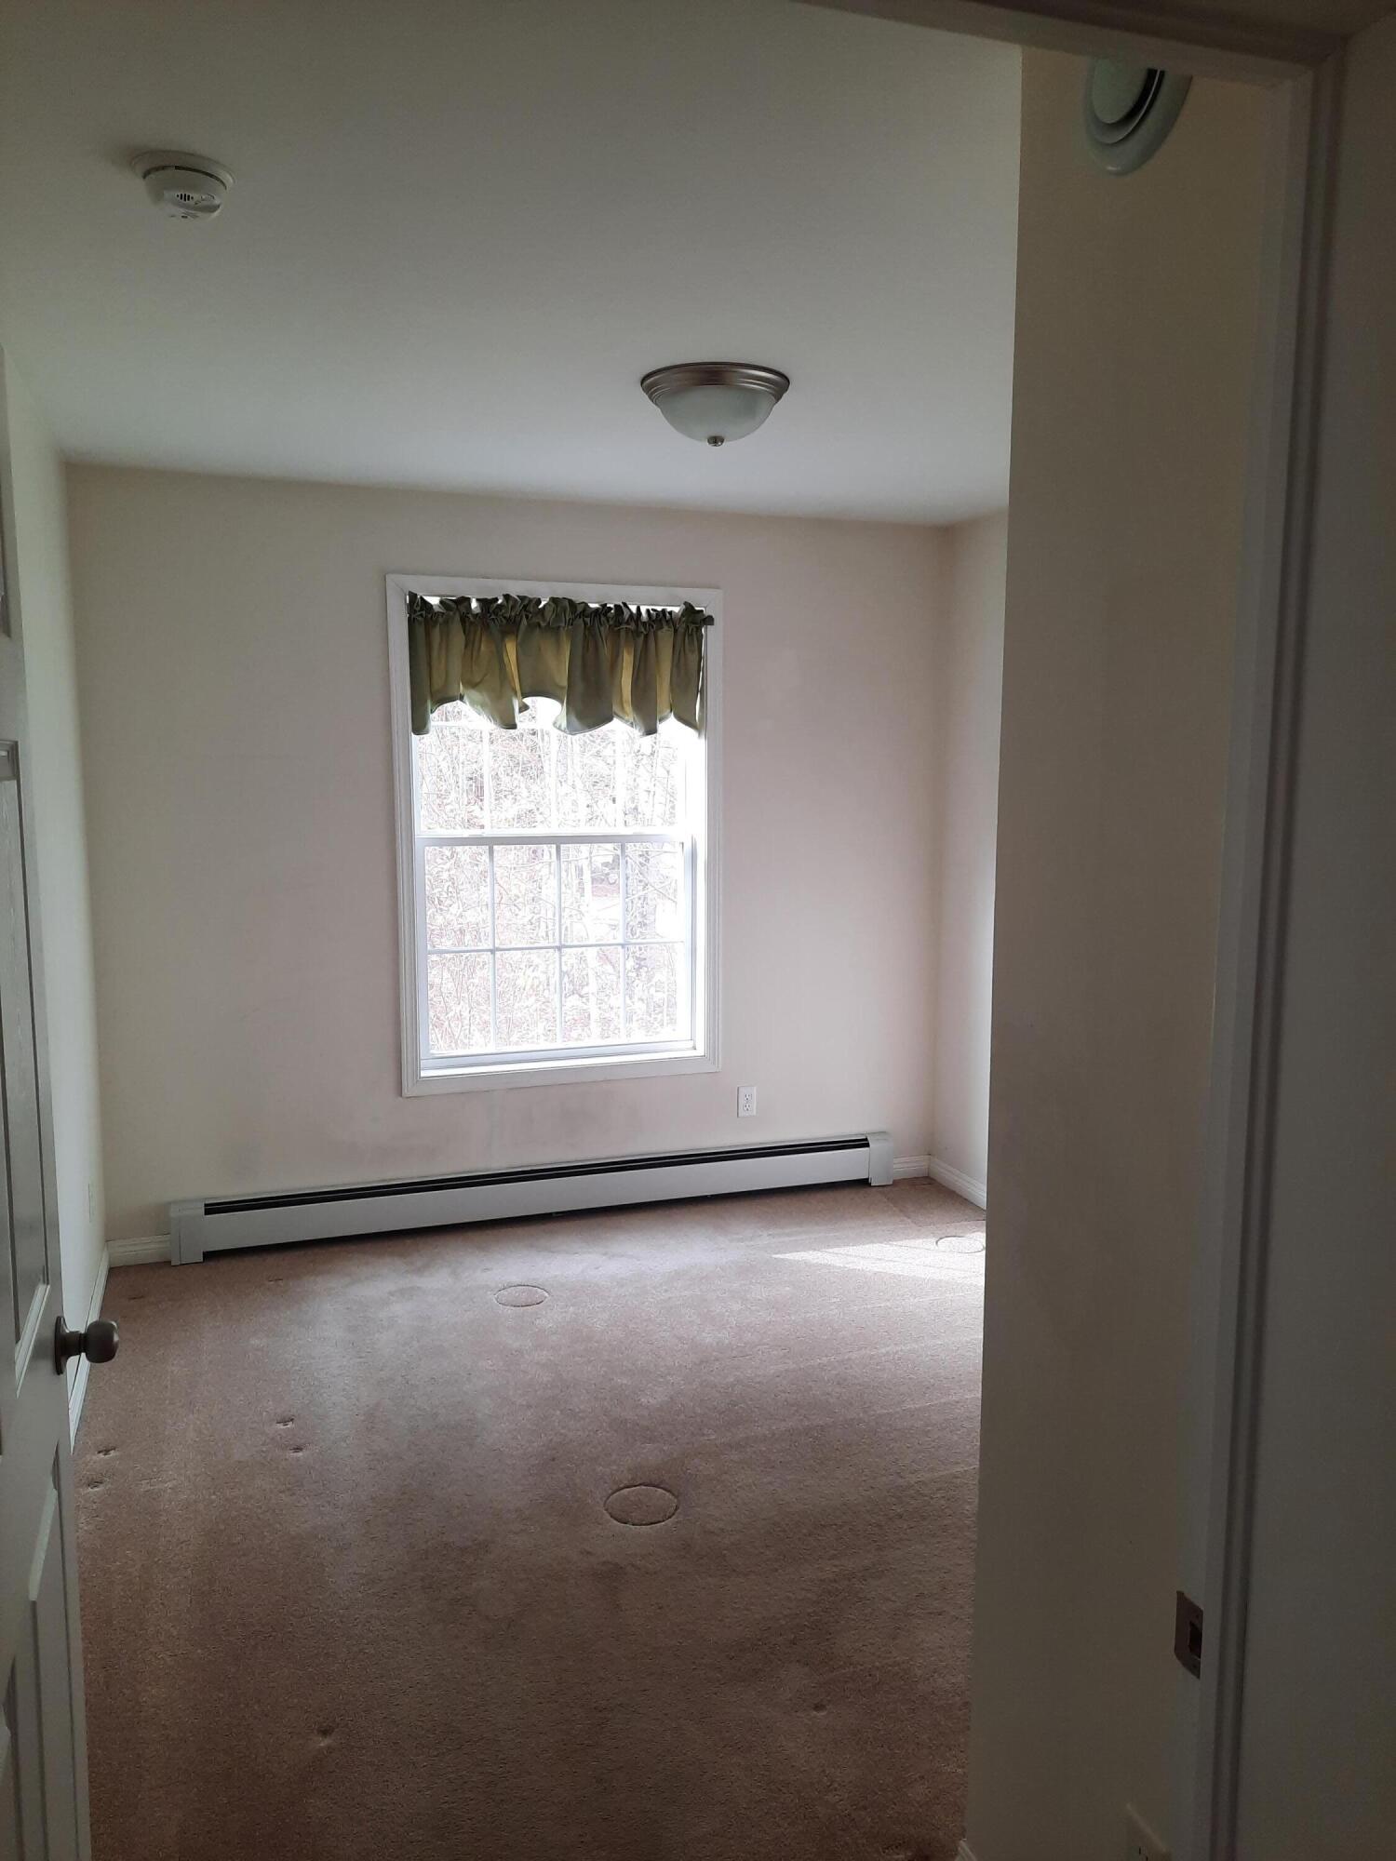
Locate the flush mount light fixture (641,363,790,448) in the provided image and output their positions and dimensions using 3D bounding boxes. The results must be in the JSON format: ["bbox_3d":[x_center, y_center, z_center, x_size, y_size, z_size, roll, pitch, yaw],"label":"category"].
[{"bbox_3d":[0.039,-1.169,3.050,0.330,0.140,0.330,0,7,0],"label":"flush mount light fixture"}]

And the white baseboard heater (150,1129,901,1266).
[{"bbox_3d":[-0.464,0.906,4.625,2.512,0.184,0.070,-2,8,-19],"label":"white baseboard heater"}]

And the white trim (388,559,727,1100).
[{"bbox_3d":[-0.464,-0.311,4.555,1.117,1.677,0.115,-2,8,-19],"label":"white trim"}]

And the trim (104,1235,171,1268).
[{"bbox_3d":[-1.746,1.005,4.208,0.192,0.084,0.018,-2,8,-19],"label":"trim"}]

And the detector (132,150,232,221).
[{"bbox_3d":[-0.752,-1.083,1.966,0.142,0.050,0.142,-2,8,-19],"label":"detector"}]

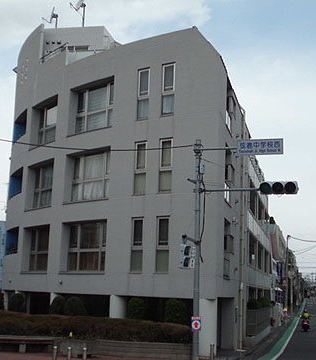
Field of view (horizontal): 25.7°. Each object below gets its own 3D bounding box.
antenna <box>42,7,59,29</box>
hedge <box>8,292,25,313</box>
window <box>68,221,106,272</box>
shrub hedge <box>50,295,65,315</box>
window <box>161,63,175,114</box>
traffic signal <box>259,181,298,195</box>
[{"bbox_3d":[-5.582,-8.464,36.069,0.620,1.050,0.720,4,-10,-14],"label":"antenna"},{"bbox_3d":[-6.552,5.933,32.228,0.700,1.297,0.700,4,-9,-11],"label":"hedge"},{"bbox_3d":[-2.932,2.838,29.264,0.150,2.074,2.813,11,-13,-43],"label":"window"},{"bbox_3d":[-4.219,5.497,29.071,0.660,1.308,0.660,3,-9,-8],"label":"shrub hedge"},{"bbox_3d":[0.393,-3.546,27.083,0.580,2.124,0.120,-4,-11,34],"label":"window"},{"bbox_3d":[3.987,0.254,22.880,1.250,0.450,0.420,-1,-10,17],"label":"traffic signal"}]

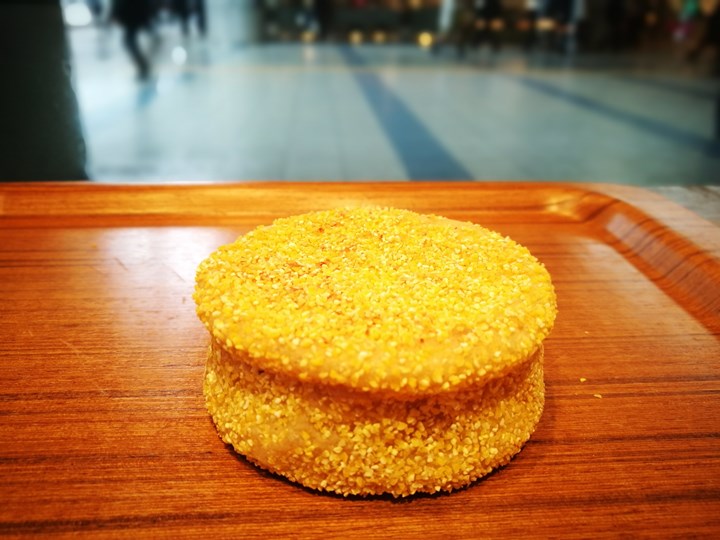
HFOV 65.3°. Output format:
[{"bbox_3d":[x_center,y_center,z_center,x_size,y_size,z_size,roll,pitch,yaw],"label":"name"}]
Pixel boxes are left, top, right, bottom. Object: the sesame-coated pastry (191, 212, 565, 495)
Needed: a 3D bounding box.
[{"bbox_3d":[0.004,0.014,0.151,0.091,0.037,0.091,0,25,0],"label":"sesame-coated pastry"}]

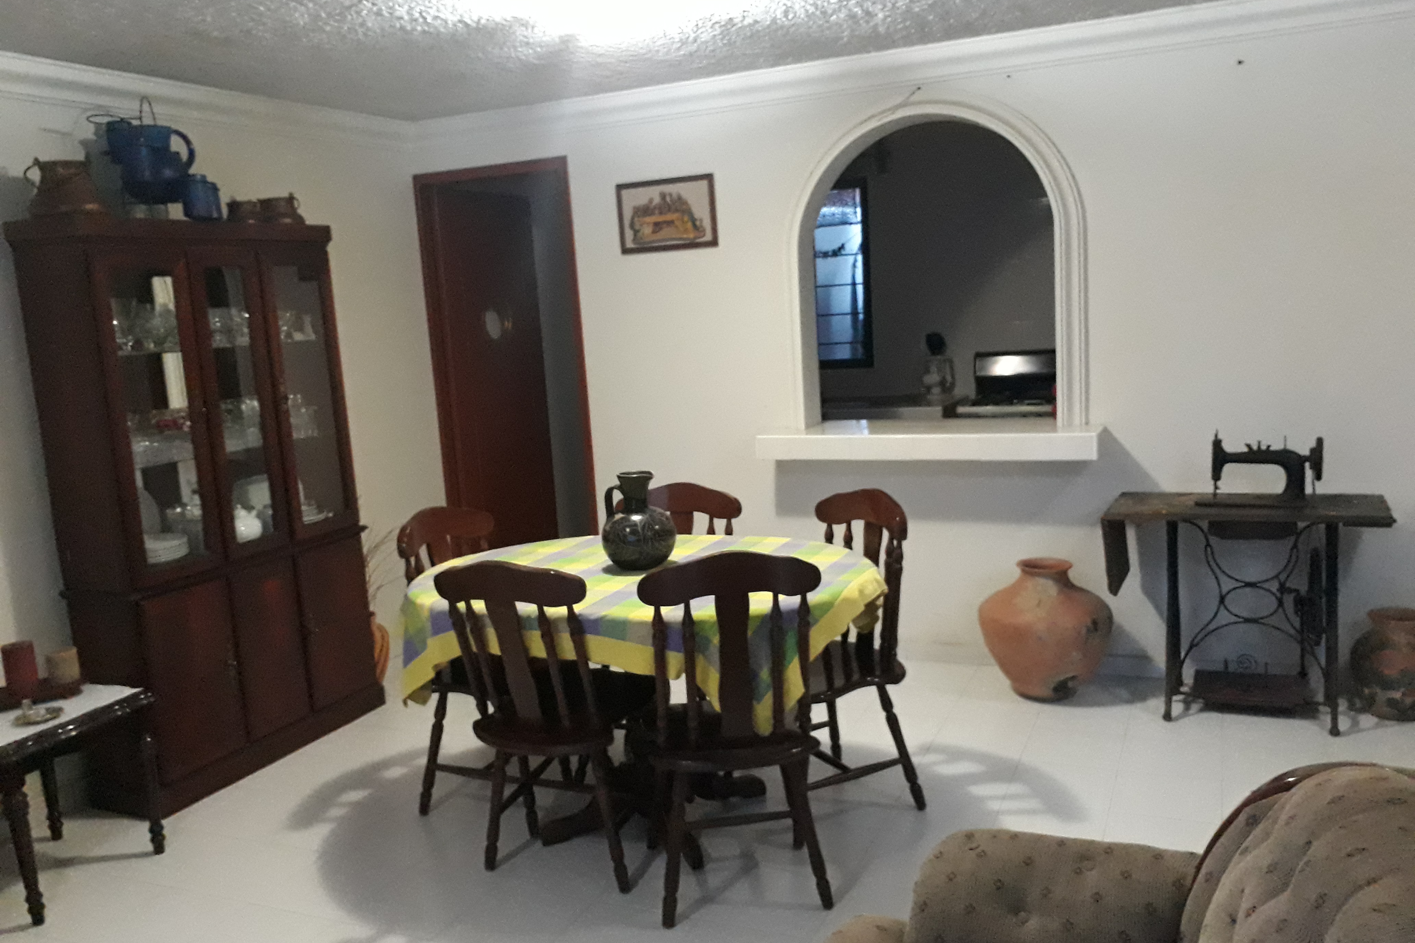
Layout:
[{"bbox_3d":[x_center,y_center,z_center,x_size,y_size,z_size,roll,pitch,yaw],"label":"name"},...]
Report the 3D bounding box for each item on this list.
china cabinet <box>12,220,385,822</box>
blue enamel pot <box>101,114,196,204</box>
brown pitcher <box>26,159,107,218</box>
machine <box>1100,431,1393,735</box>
[{"bbox_3d":[-1.761,0.096,3.998,0.370,1.920,1.100,0,10,24],"label":"china cabinet"},{"bbox_3d":[-1.880,-1.035,3.717,0.200,0.270,0.310,3,11,35],"label":"blue enamel pot"},{"bbox_3d":[-2.050,-0.888,3.511,0.265,0.205,0.250,-9,10,-28],"label":"brown pitcher"},{"bbox_3d":[1.919,0.357,3.983,0.900,1.020,0.430,1,10,24],"label":"machine"}]

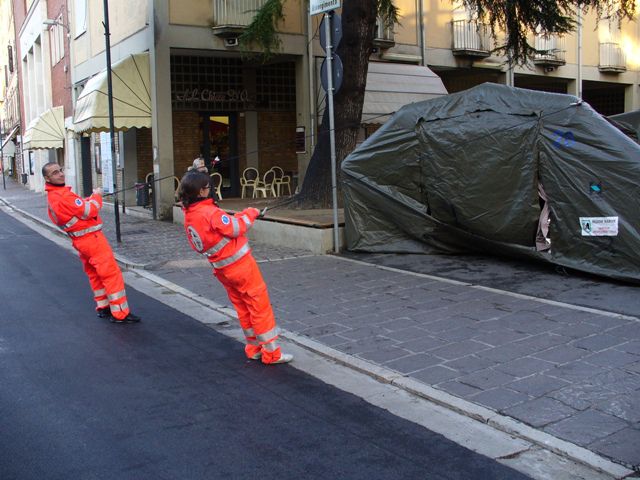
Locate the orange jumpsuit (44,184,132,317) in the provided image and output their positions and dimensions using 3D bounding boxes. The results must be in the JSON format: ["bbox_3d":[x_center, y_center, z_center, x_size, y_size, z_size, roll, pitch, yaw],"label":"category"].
[{"bbox_3d":[-2.470,0.129,7.420,0.560,1.470,0.560,-23,15,-25],"label":"orange jumpsuit"}]

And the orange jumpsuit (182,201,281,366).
[{"bbox_3d":[-0.634,0.304,5.647,0.540,1.410,0.540,-24,16,-28],"label":"orange jumpsuit"}]

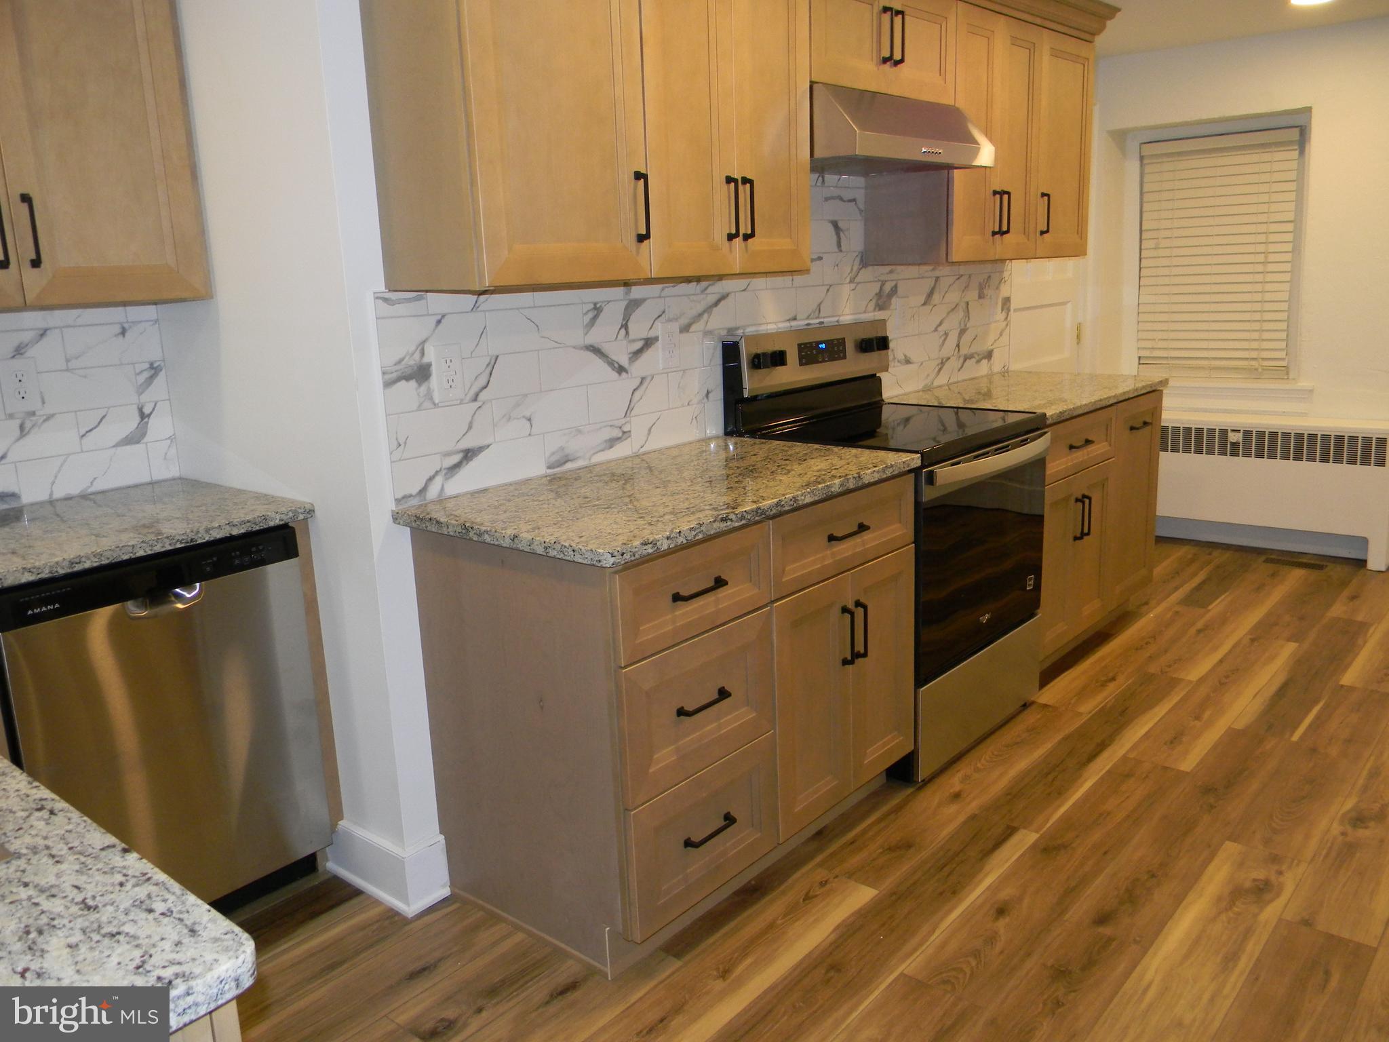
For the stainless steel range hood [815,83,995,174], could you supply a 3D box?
[{"bbox_3d":[0.470,-1.090,3.179,0.458,0.178,0.759,9,17,39],"label":"stainless steel range hood"}]

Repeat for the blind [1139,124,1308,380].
[{"bbox_3d":[2.483,-1.262,5.400,0.712,1.131,0.060,9,17,39],"label":"blind"}]

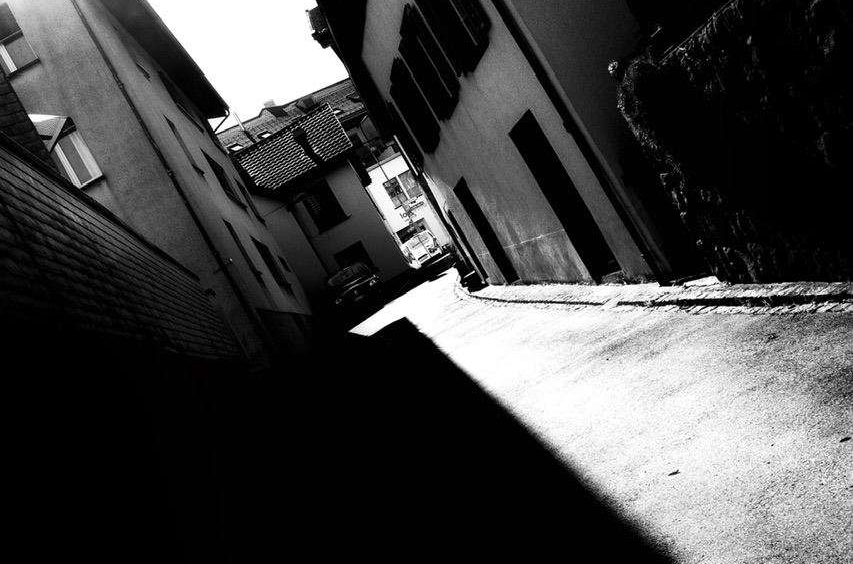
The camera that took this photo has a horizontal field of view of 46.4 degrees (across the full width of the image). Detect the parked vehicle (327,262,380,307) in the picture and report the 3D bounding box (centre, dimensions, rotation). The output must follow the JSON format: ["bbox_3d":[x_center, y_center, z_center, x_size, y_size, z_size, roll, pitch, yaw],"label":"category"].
[{"bbox_3d":[-2.348,0.241,32.570,1.740,1.470,4.100,-30,2,-4],"label":"parked vehicle"}]

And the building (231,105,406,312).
[{"bbox_3d":[-4.280,-2.921,42.235,5.000,7.900,6.400,-30,-2,0],"label":"building"}]

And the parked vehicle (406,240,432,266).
[{"bbox_3d":[-0.348,-1.631,51.113,1.780,1.620,4.300,-30,0,3],"label":"parked vehicle"}]

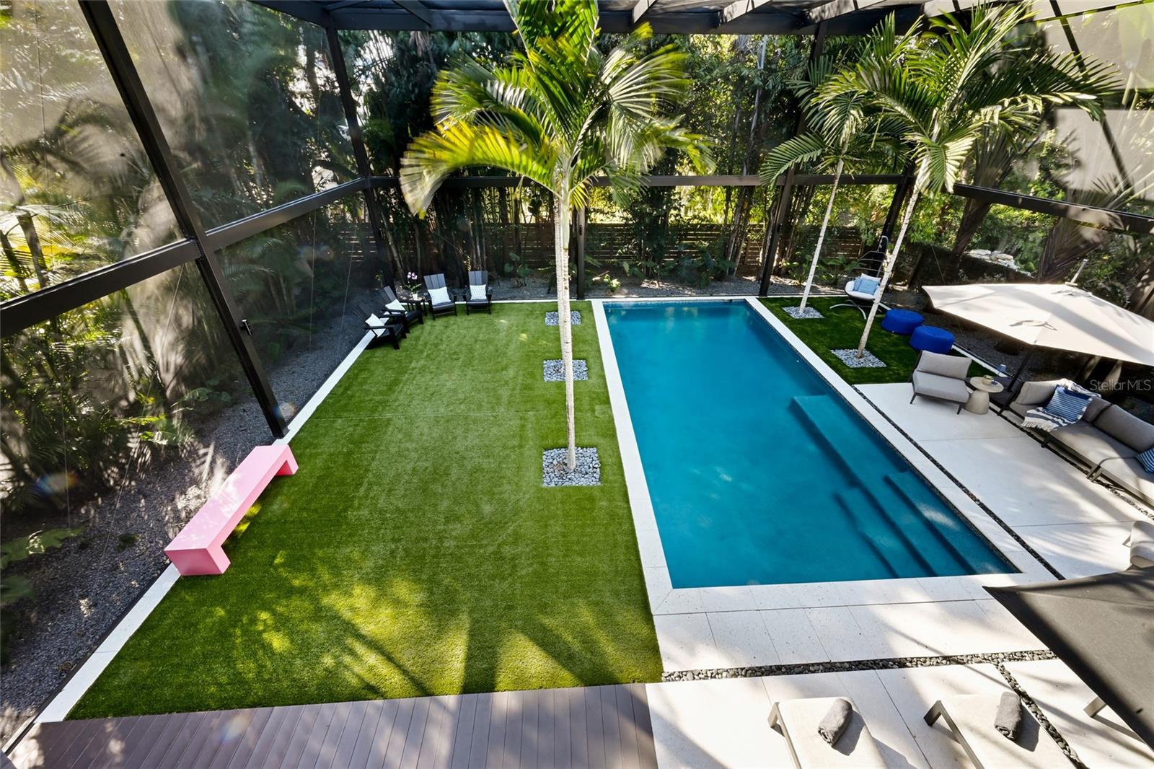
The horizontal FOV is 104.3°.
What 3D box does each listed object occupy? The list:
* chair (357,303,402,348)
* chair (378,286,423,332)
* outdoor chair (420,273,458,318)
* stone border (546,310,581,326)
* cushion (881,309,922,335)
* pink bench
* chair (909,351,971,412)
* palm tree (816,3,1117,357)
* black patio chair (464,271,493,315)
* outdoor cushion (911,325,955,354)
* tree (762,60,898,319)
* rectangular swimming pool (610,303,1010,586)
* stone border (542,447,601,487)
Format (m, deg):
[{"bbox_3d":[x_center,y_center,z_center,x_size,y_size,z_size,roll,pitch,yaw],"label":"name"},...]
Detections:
[{"bbox_3d":[-4.608,-1.412,10.620,0.800,0.970,0.700,0,31,0],"label":"chair"},{"bbox_3d":[-4.542,-1.924,11.456,0.800,0.970,0.700,8,32,13],"label":"chair"},{"bbox_3d":[-3.717,-2.381,12.194,0.700,0.970,0.800,-15,34,-22],"label":"outdoor chair"},{"bbox_3d":[-0.367,-1.805,12.131,0.950,0.060,0.960,-2,31,-2],"label":"stone border"},{"bbox_3d":[8.257,-1.596,11.371,0.860,0.410,0.860,-2,31,-2],"label":"cushion"},{"bbox_3d":[-4.592,1.623,6.146,0.472,0.454,1.902,-2,31,-2],"label":"pink bench"},{"bbox_3d":[6.878,-0.024,8.471,0.790,0.760,0.880,15,35,23],"label":"chair"},{"bbox_3d":[6.565,-3.209,8.528,4.800,6.150,4.200,-2,31,-2],"label":"palm tree"},{"bbox_3d":[-2.708,-2.545,12.448,0.750,0.990,0.880,-2,31,-2],"label":"black patio chair"},{"bbox_3d":[8.217,-1.028,10.367,0.780,0.380,0.780,-2,31,-2],"label":"outdoor cushion"},{"bbox_3d":[5.982,-4.419,10.849,3.100,5.700,3.000,-2,31,-2],"label":"tree"},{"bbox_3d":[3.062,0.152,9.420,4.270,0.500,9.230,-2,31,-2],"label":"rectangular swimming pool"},{"bbox_3d":[-0.089,1.275,7.046,0.875,0.060,0.851,-2,31,-2],"label":"stone border"}]

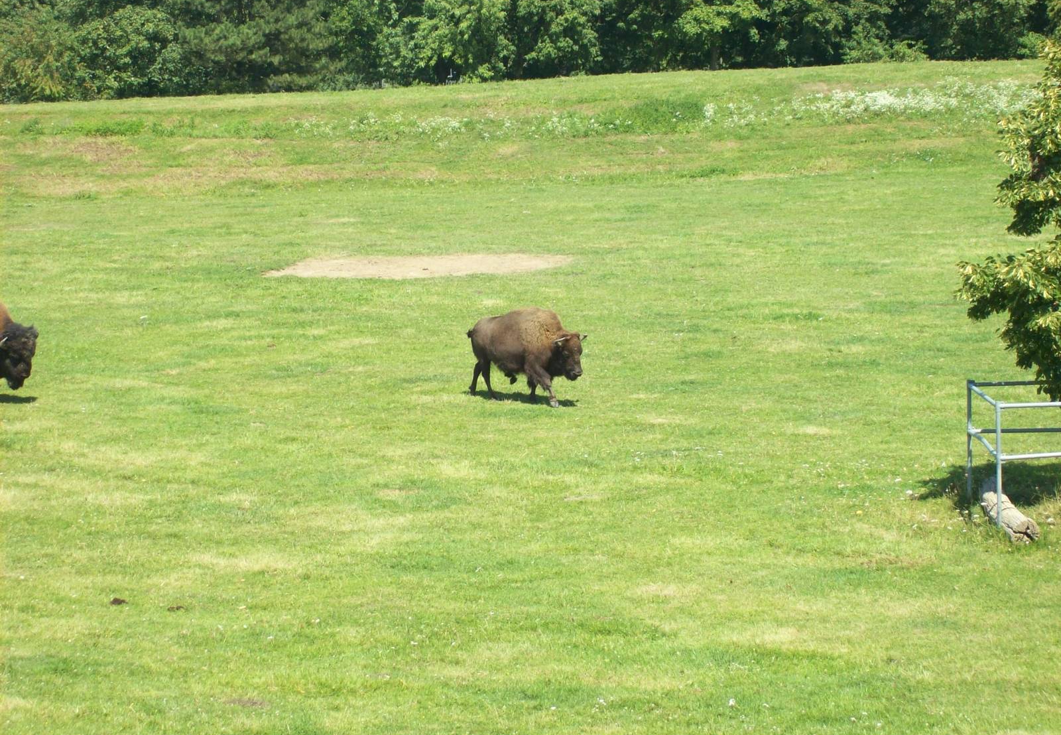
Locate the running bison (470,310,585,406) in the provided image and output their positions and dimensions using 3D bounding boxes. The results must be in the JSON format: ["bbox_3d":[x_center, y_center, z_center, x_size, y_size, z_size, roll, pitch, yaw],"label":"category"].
[{"bbox_3d":[-0.079,-0.237,57.300,2.420,1.670,0.850,4,9,35],"label":"running bison"}]

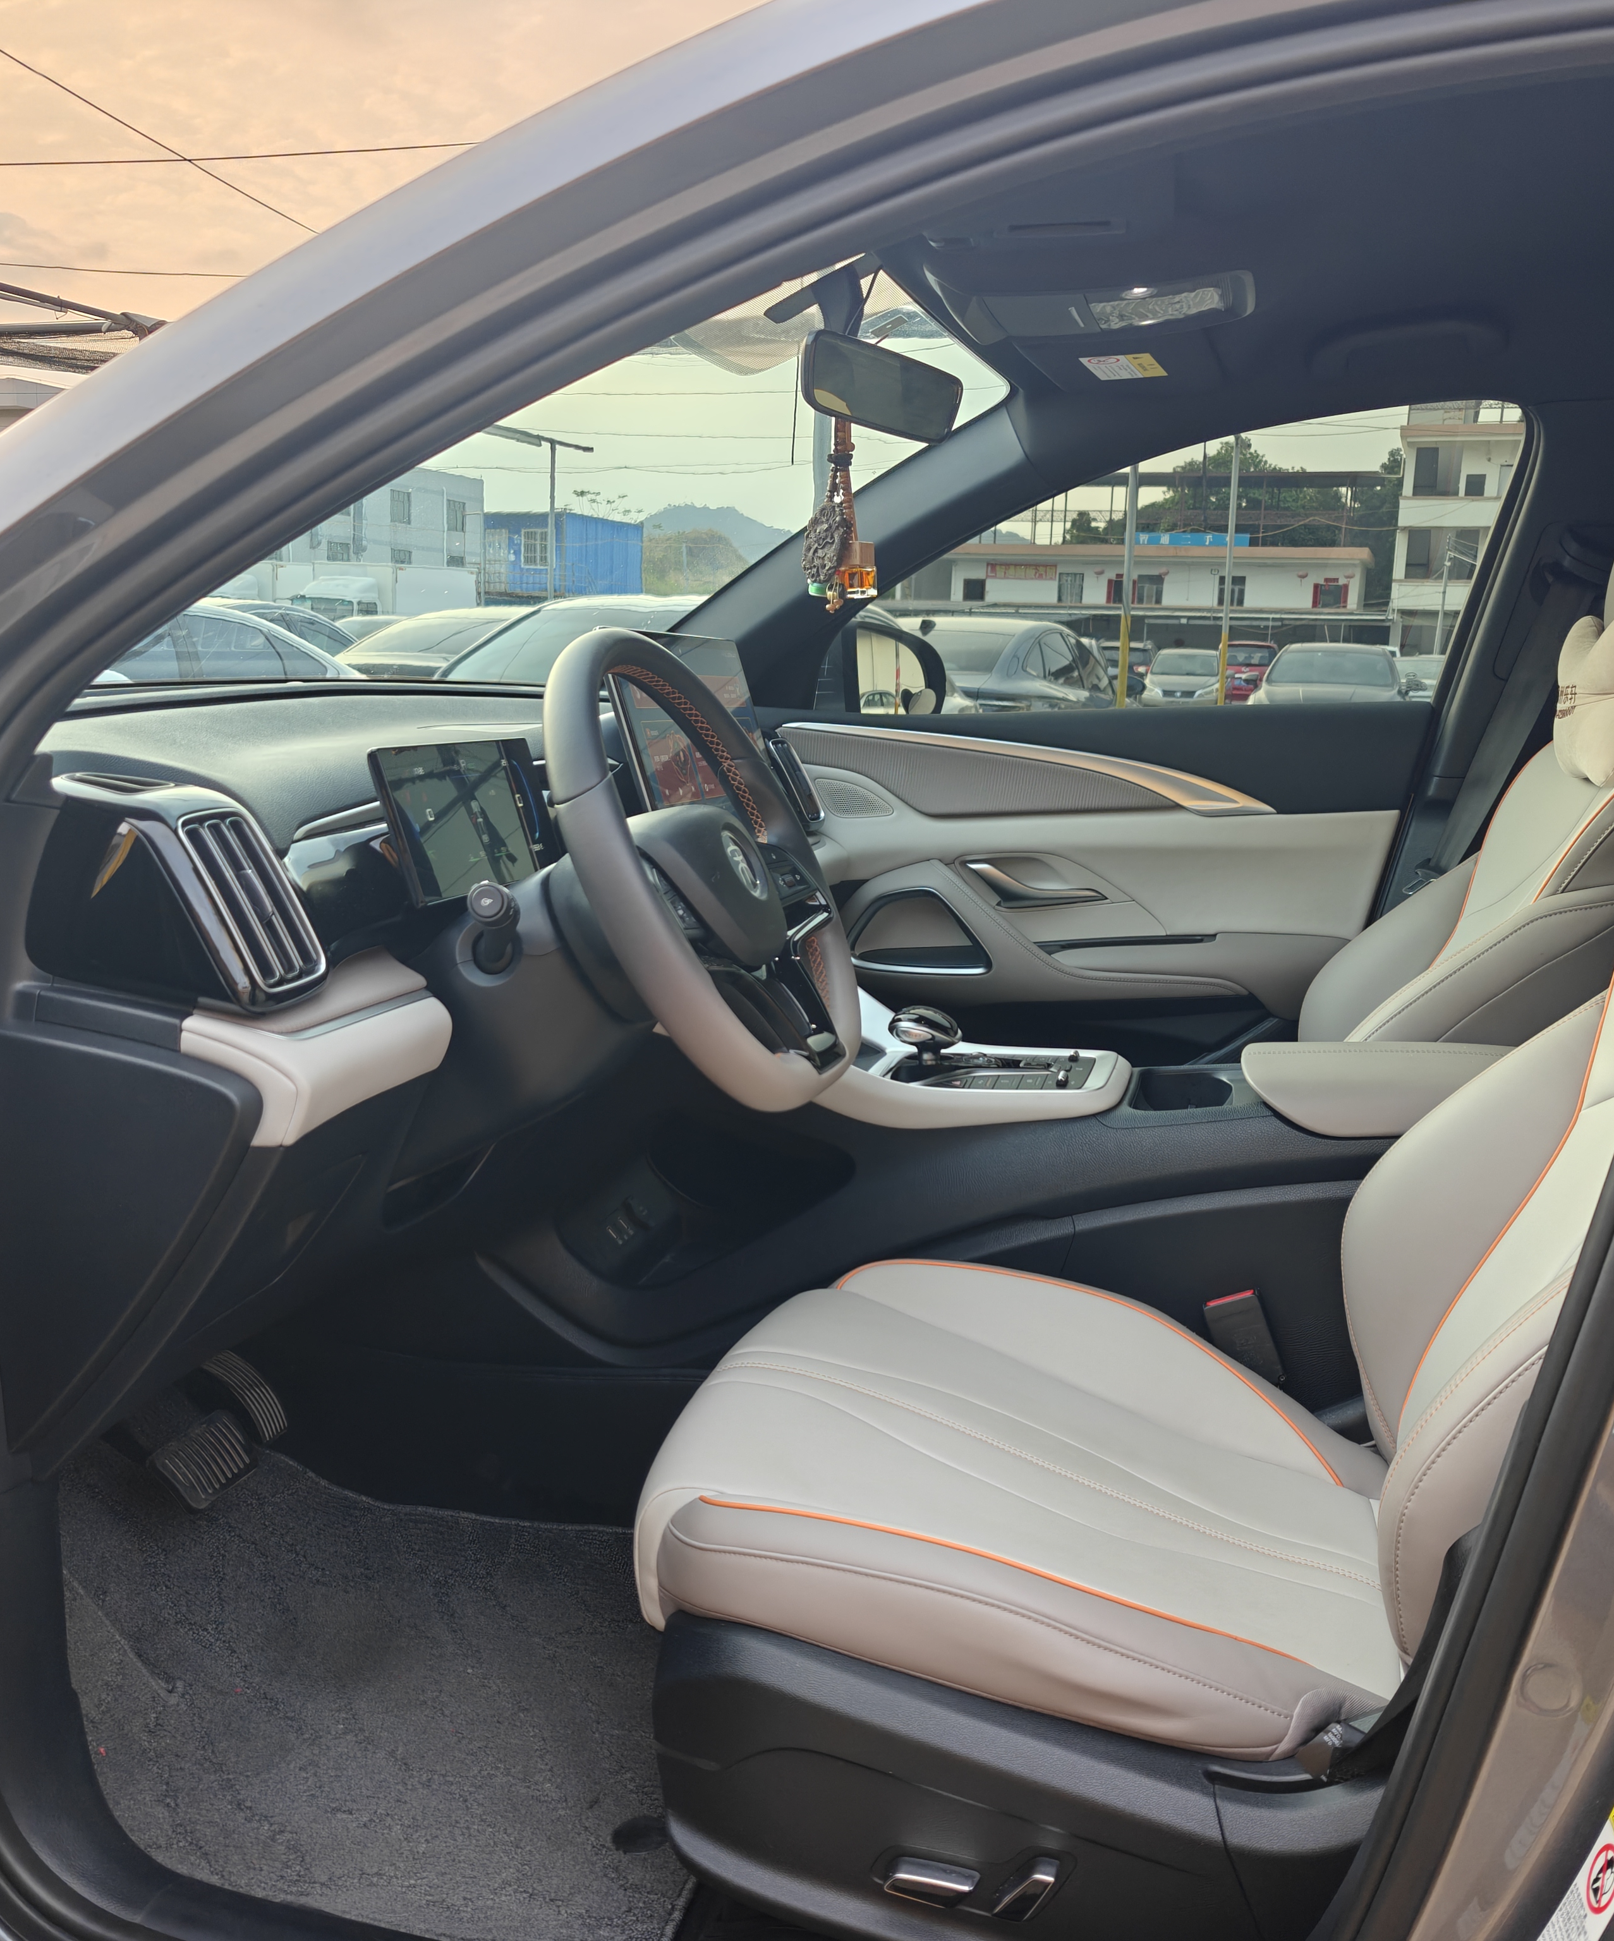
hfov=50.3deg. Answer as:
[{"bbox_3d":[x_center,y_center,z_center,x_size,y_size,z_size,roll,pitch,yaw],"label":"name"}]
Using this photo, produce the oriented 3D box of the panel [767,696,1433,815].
[{"bbox_3d":[0.327,-0.275,2.176,0.900,0.150,0.090,4,11,17],"label":"panel"}]

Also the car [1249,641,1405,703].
[{"bbox_3d":[6.140,-3.080,20.200,1.820,1.470,4.600,4,11,17],"label":"car"}]

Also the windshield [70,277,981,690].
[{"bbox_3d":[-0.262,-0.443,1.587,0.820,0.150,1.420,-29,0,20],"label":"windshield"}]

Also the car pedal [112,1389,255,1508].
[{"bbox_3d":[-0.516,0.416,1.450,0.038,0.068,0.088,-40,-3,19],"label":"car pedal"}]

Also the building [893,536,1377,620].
[{"bbox_3d":[16.247,-17.100,84.000,21.500,7.200,8.000,2,10,7],"label":"building"}]

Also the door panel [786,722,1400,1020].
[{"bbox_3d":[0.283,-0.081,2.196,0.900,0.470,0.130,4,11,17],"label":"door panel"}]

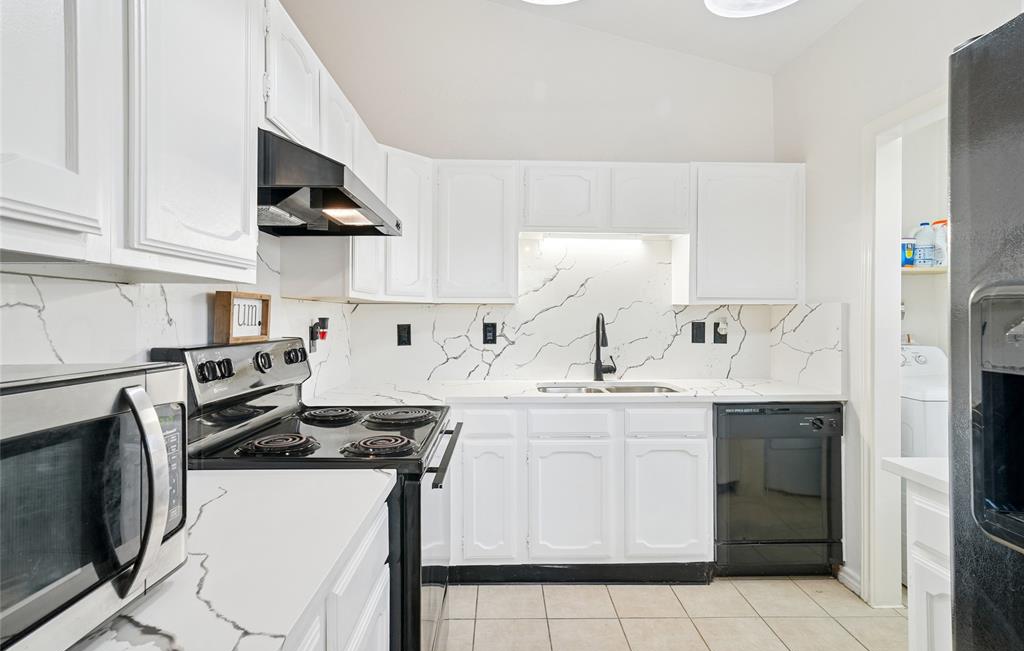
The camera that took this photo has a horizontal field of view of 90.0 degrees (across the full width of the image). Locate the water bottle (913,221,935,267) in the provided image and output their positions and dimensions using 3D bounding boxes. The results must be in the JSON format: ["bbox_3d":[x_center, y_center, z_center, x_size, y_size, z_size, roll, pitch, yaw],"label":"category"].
[{"bbox_3d":[2.356,-0.463,2.923,0.107,0.253,0.107,0,1,-1],"label":"water bottle"}]

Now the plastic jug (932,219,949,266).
[{"bbox_3d":[2.475,-0.467,2.950,0.095,0.290,0.070,0,1,-1],"label":"plastic jug"}]

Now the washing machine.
[{"bbox_3d":[2.247,0.693,2.762,0.678,1.119,0.673,0,1,-1],"label":"washing machine"}]

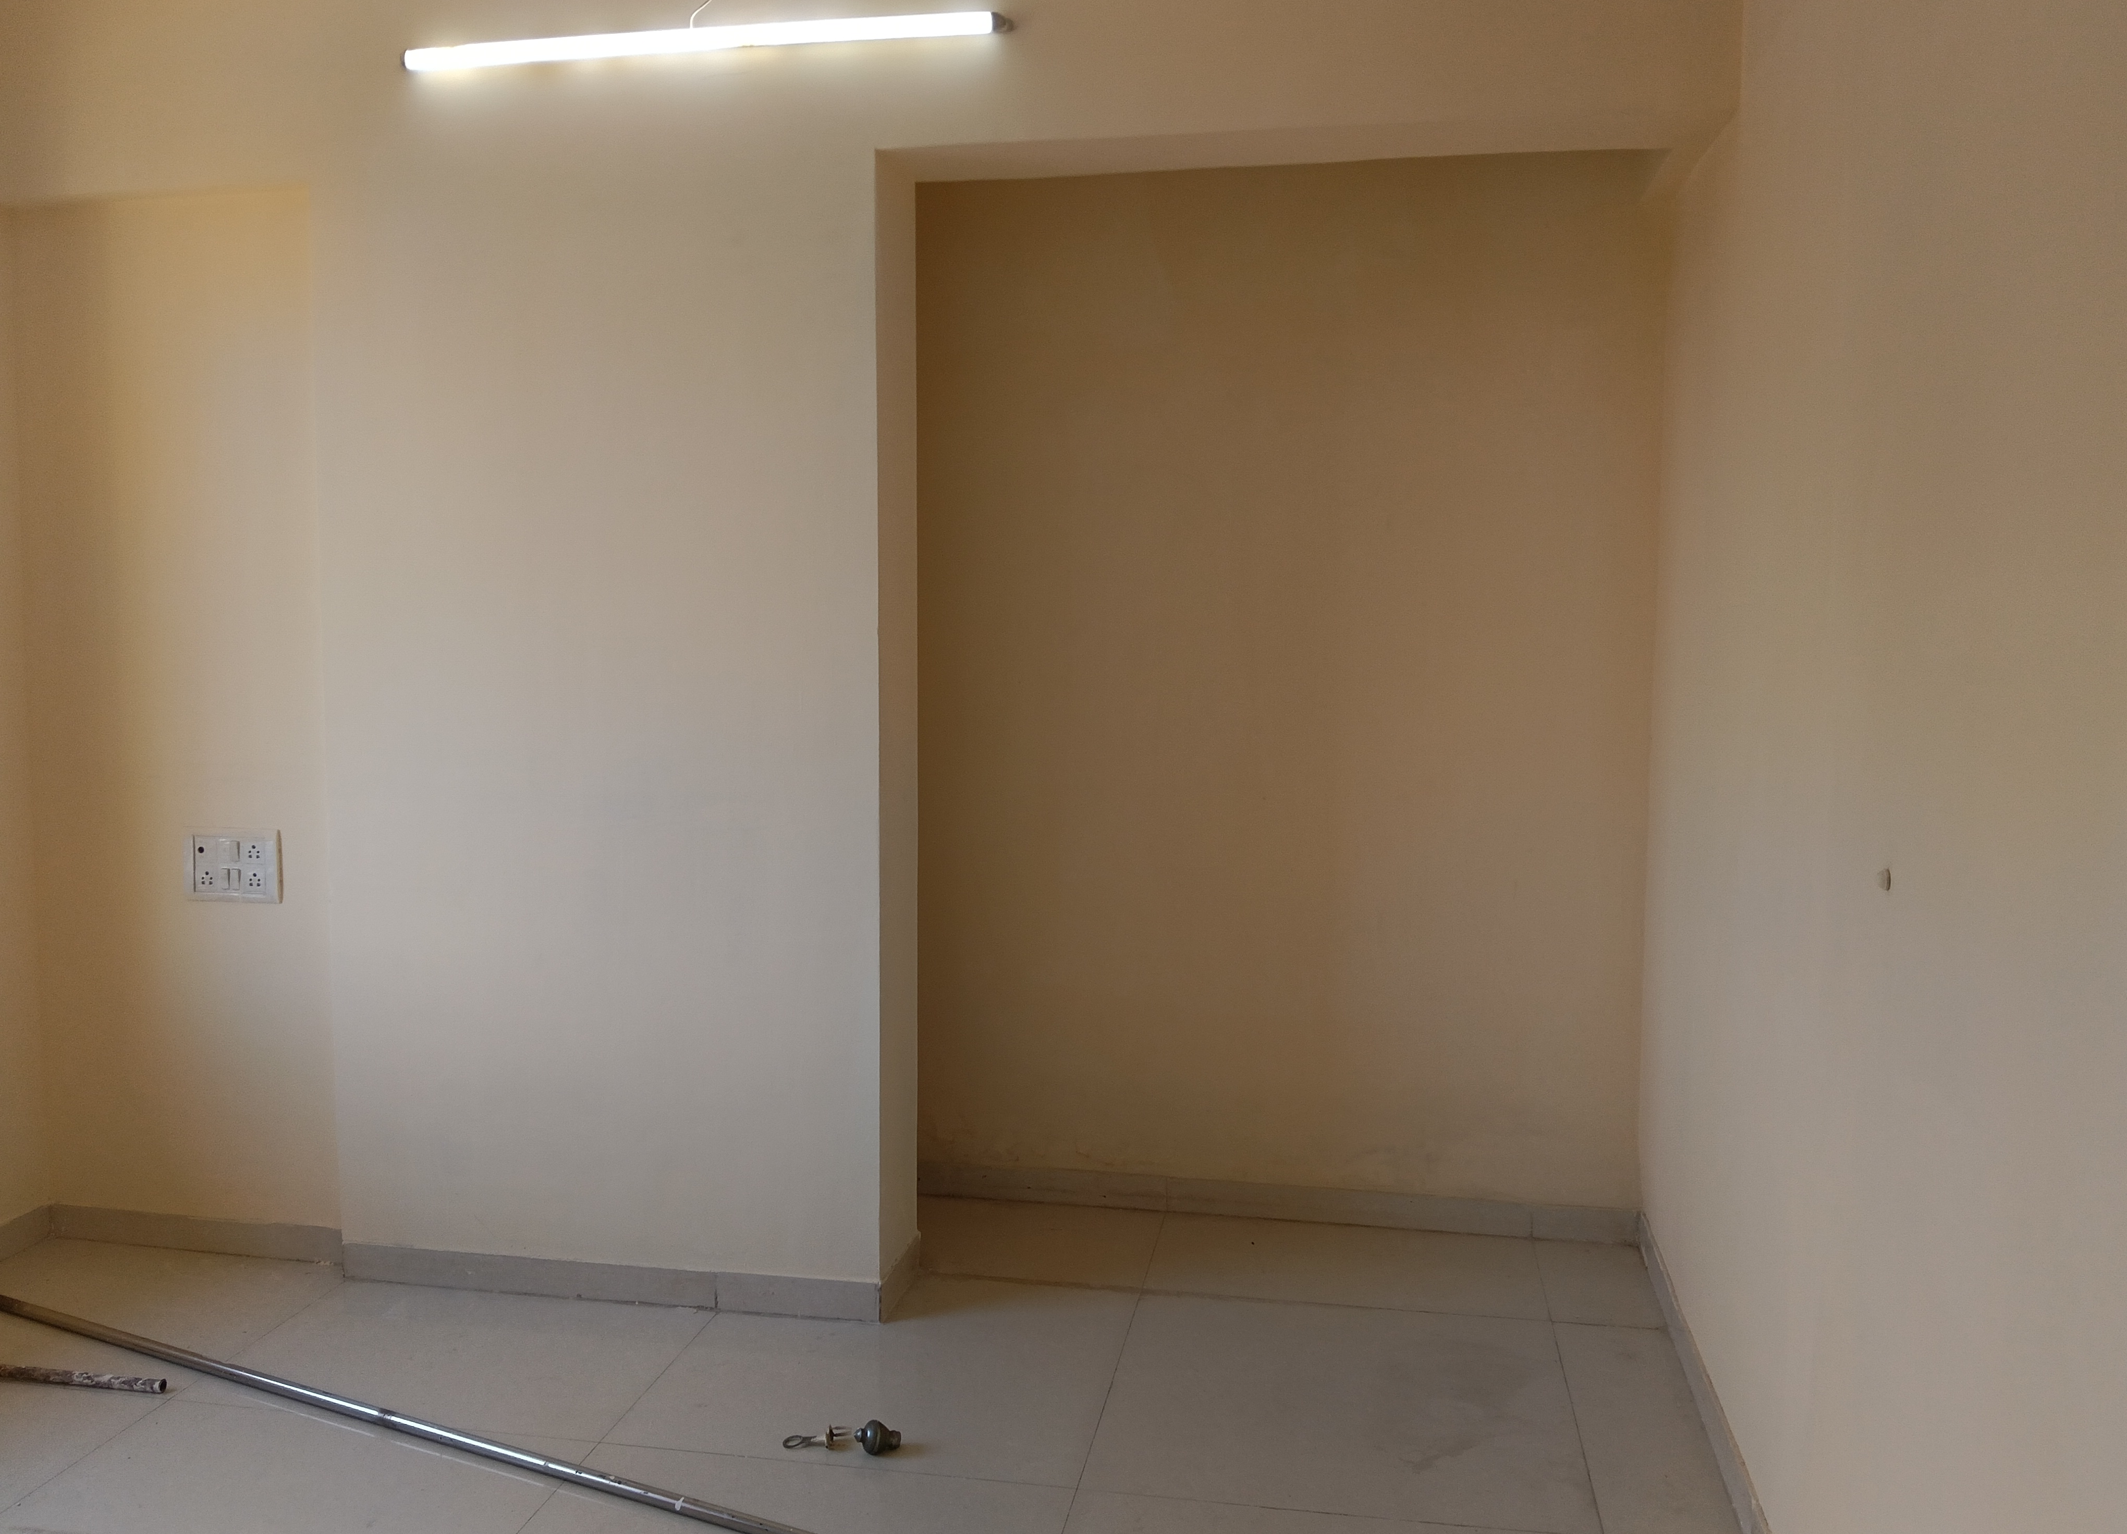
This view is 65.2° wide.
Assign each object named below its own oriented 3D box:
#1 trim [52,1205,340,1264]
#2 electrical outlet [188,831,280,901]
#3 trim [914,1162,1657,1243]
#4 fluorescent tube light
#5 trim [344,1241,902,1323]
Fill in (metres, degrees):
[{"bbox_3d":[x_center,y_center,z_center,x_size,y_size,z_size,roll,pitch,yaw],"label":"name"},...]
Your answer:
[{"bbox_3d":[-1.870,1.003,3.587,0.707,0.075,0.018,1,5,10],"label":"trim"},{"bbox_3d":[-1.737,0.206,3.482,0.216,0.154,0.018,1,5,10],"label":"electrical outlet"},{"bbox_3d":[0.466,0.996,3.807,1.635,0.081,0.018,1,5,10],"label":"trim"},{"bbox_3d":[-0.675,-1.331,3.057,1.175,0.037,0.036,1,5,10],"label":"fluorescent tube light"},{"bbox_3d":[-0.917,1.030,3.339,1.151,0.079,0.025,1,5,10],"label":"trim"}]

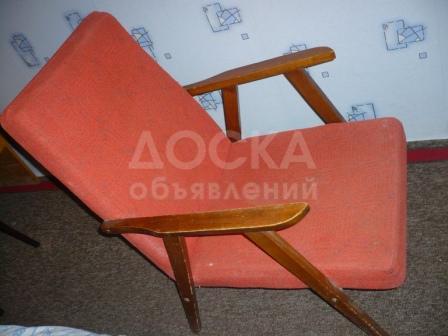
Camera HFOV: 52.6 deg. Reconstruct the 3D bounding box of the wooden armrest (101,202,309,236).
[{"bbox_3d":[-0.072,0.131,1.014,0.561,0.028,0.051,-8,45,30],"label":"wooden armrest"}]

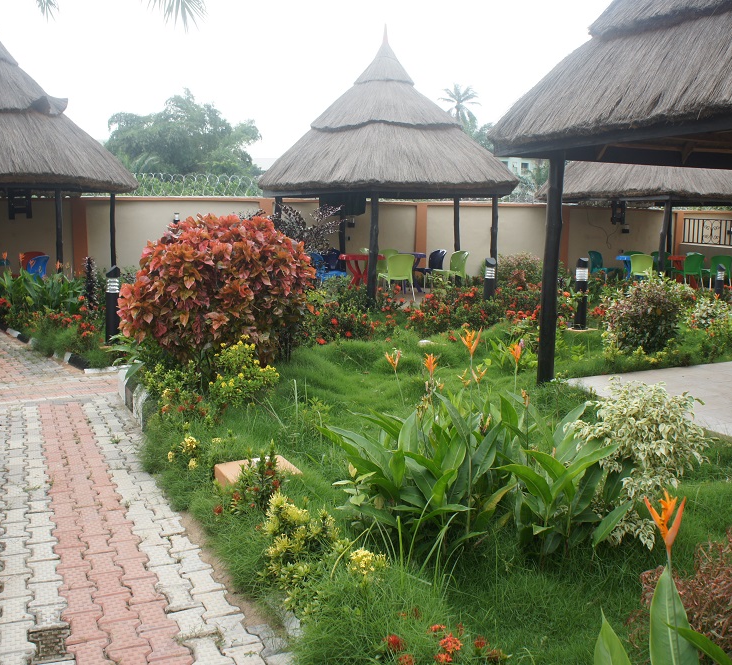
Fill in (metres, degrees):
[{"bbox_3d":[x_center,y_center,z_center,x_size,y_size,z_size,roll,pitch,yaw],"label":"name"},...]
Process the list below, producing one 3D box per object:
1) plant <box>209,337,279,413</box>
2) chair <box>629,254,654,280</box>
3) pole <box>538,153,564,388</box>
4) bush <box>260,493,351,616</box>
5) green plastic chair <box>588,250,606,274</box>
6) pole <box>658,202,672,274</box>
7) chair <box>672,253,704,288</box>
[{"bbox_3d":[-1.023,0.342,6.296,0.560,0.555,0.520,0,8,-9],"label":"plant"},{"bbox_3d":[6.176,-1.313,16.800,0.500,0.840,0.540,0,8,-9],"label":"chair"},{"bbox_3d":[1.625,-0.531,6.555,0.150,1.990,0.150,3,8,14],"label":"pole"},{"bbox_3d":[-0.236,0.859,2.981,0.340,0.421,0.330,0,8,-4],"label":"bush"},{"bbox_3d":[5.814,-1.534,18.346,0.550,0.860,0.500,7,10,38],"label":"green plastic chair"},{"bbox_3d":[6.224,-1.736,15.600,0.160,2.000,0.160,1,8,0],"label":"pole"},{"bbox_3d":[7.695,-1.402,17.754,0.500,0.860,0.550,0,8,-4],"label":"chair"}]

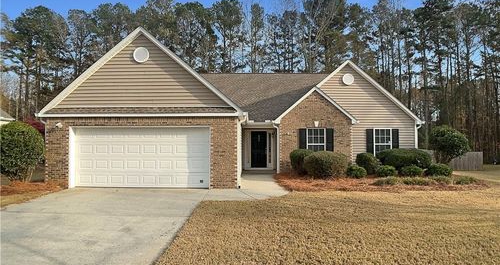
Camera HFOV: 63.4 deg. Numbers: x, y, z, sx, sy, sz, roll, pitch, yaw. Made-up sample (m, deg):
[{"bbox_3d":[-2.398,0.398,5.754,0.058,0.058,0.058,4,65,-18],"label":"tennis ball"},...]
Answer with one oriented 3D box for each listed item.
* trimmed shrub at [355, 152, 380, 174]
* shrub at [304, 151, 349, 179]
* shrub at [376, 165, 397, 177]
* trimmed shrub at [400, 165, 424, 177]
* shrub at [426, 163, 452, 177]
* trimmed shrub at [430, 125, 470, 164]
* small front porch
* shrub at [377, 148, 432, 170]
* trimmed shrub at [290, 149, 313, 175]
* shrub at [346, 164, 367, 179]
[{"bbox_3d":[5.568,1.512,18.976,1.150,1.070,1.100,0,-1,0],"label":"trimmed shrub"},{"bbox_3d":[3.367,1.425,17.777,1.900,1.200,1.500,0,-1,0],"label":"shrub"},{"bbox_3d":[6.200,1.765,18.271,0.950,0.540,0.900,0,-1,0],"label":"shrub"},{"bbox_3d":[7.331,1.765,18.271,1.050,0.540,0.950,0,-1,0],"label":"trimmed shrub"},{"bbox_3d":[8.599,1.736,18.371,1.200,0.600,1.050,0,-1,0],"label":"shrub"},{"bbox_3d":[10.781,0.899,21.787,2.050,2.400,2.000,0,-1,0],"label":"trimmed shrub"},{"bbox_3d":[0.566,0.883,21.187,1.850,2.350,2.100,0,-1,0],"label":"small front porch"},{"bbox_3d":[7.297,1.424,19.077,2.600,1.250,1.500,0,-1,0],"label":"shrub"},{"bbox_3d":[2.464,1.434,18.777,1.200,1.220,1.150,0,-1,0],"label":"trimmed shrub"},{"bbox_3d":[4.710,1.715,17.772,0.900,0.620,0.880,0,-1,0],"label":"shrub"}]

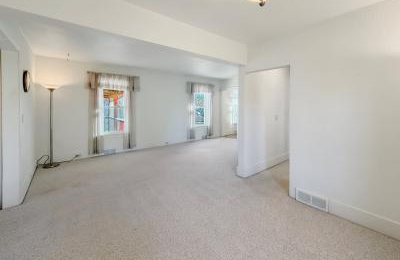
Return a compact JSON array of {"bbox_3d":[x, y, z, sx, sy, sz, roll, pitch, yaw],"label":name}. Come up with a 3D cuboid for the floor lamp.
[{"bbox_3d":[-3.310,-0.100,3.610,0.350,1.820,0.350,-3,5,-35],"label":"floor lamp"}]

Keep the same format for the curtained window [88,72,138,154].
[{"bbox_3d":[-2.370,-0.475,4.540,1.270,2.170,0.170,-3,5,-35],"label":"curtained window"}]

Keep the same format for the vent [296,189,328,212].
[{"bbox_3d":[1.485,0.925,2.165,0.030,0.175,0.355,-4,6,-42],"label":"vent"}]

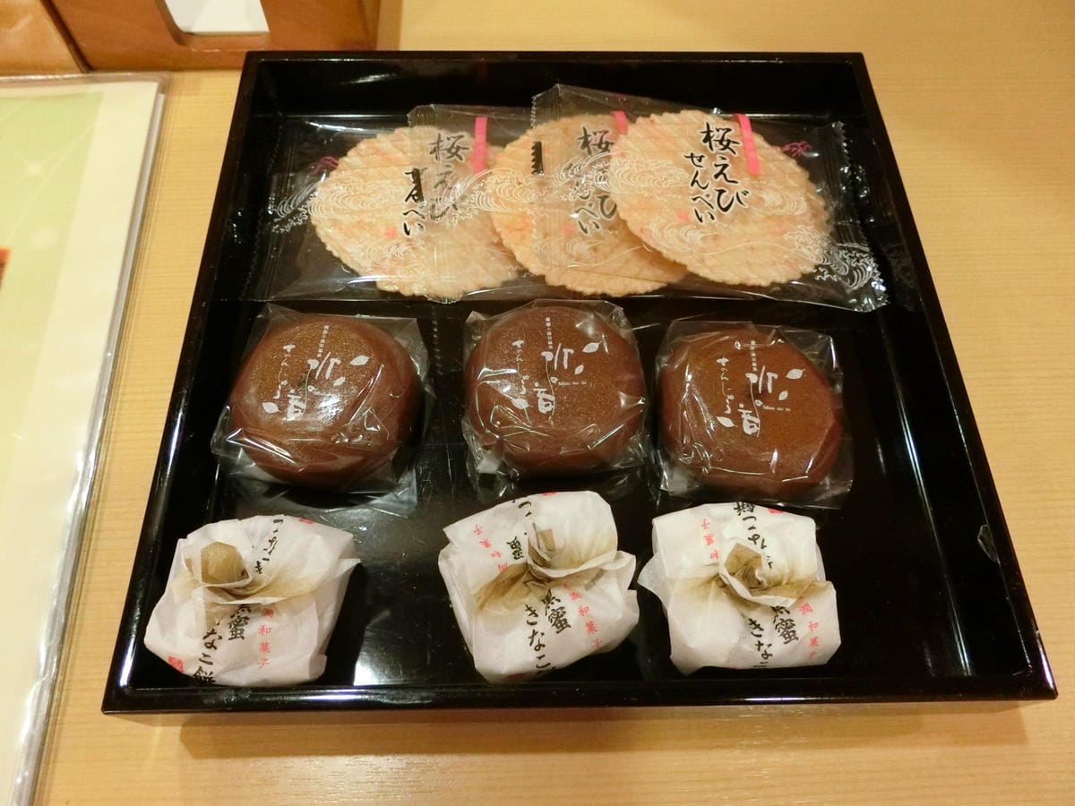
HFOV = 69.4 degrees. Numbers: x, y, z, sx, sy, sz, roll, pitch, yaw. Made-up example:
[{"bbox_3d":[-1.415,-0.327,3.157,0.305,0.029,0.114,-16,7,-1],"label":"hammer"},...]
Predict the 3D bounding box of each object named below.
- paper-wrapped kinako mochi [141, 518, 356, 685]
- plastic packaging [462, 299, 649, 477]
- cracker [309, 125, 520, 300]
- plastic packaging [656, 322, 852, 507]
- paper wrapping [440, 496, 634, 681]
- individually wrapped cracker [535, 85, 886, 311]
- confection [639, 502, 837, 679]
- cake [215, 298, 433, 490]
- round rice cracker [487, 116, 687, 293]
[{"bbox_3d":[-0.083,0.058,0.231,0.058,0.033,0.050,5,63,1],"label":"paper-wrapped kinako mochi"},{"bbox_3d":[0.006,-0.007,0.268,0.065,0.030,0.068,-1,63,-1],"label":"plastic packaging"},{"bbox_3d":[-0.047,-0.079,0.313,0.088,0.008,0.089,0,63,-2],"label":"cracker"},{"bbox_3d":[0.074,0.000,0.266,0.065,0.029,0.067,3,63,0],"label":"plastic packaging"},{"bbox_3d":[0.002,0.053,0.235,0.059,0.033,0.052,-19,65,-10],"label":"paper wrapping"},{"bbox_3d":[0.066,-0.082,0.306,0.134,0.014,0.098,4,63,-6],"label":"individually wrapped cracker"},{"bbox_3d":[0.061,0.054,0.236,0.059,0.033,0.051,-1,63,-2],"label":"confection"},{"bbox_3d":[-0.072,-0.002,0.264,0.069,0.030,0.071,4,63,1],"label":"cake"},{"bbox_3d":[0.026,-0.080,0.308,0.089,0.008,0.089,2,63,-7],"label":"round rice cracker"}]

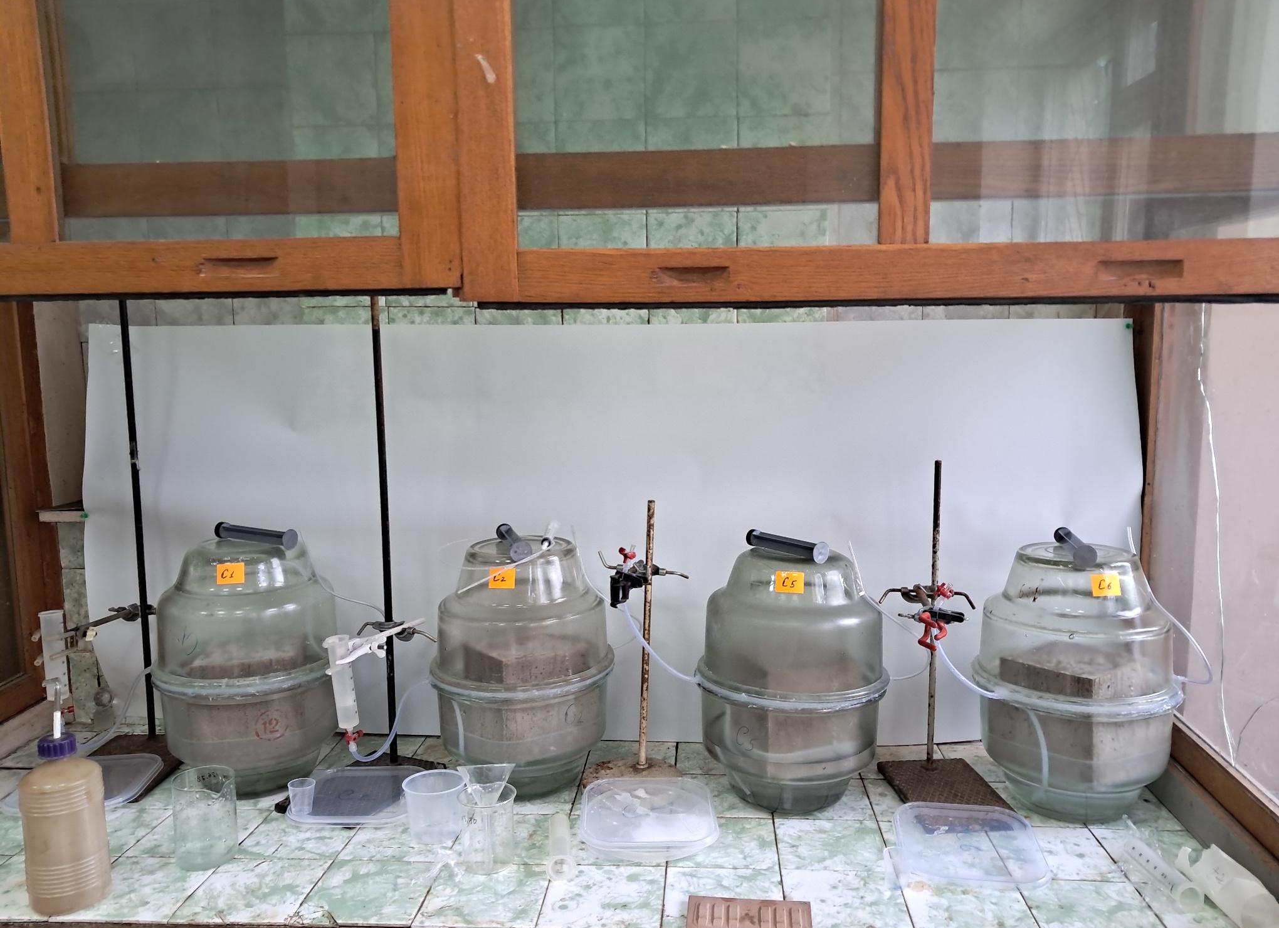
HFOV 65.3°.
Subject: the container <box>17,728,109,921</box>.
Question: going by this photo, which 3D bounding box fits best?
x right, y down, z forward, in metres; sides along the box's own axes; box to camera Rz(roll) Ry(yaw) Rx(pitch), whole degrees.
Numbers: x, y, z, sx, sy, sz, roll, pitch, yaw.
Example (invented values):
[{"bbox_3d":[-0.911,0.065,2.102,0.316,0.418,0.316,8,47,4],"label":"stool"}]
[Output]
[{"bbox_3d":[-0.726,0.448,1.262,0.092,0.212,0.090,0,6,4],"label":"container"}]

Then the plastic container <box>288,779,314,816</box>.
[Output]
[{"bbox_3d":[-0.494,0.487,1.459,0.038,0.042,0.038,0,6,4],"label":"plastic container"}]

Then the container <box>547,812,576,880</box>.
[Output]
[{"bbox_3d":[-0.108,0.519,1.363,0.036,0.034,0.125,-1,6,-5],"label":"container"}]

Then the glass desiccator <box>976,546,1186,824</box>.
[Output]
[{"bbox_3d":[0.656,0.321,1.507,0.293,0.380,0.293,0,6,4],"label":"glass desiccator"}]

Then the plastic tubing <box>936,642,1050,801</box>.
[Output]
[{"bbox_3d":[0.529,0.391,1.505,0.135,0.200,0.155,0,6,4],"label":"plastic tubing"}]

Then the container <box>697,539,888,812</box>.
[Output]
[{"bbox_3d":[0.238,0.321,1.546,0.296,0.381,0.296,0,6,4],"label":"container"}]

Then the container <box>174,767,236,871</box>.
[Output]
[{"bbox_3d":[-0.592,0.484,1.364,0.079,0.114,0.082,-6,8,-39],"label":"container"}]

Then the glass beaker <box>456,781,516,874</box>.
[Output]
[{"bbox_3d":[-0.204,0.492,1.347,0.077,0.094,0.081,-3,7,-20],"label":"glass beaker"}]

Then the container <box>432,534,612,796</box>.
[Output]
[{"bbox_3d":[-0.185,0.319,1.602,0.293,0.382,0.293,0,6,4],"label":"container"}]

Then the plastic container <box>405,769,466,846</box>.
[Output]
[{"bbox_3d":[-0.293,0.493,1.429,0.090,0.075,0.088,-1,6,0],"label":"plastic container"}]

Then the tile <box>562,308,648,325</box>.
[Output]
[{"bbox_3d":[-0.057,-0.199,1.716,0.149,0.150,0.008,0,6,4],"label":"tile"}]

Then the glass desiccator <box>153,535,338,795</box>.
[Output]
[{"bbox_3d":[-0.623,0.323,1.609,0.292,0.383,0.292,0,6,4],"label":"glass desiccator"}]

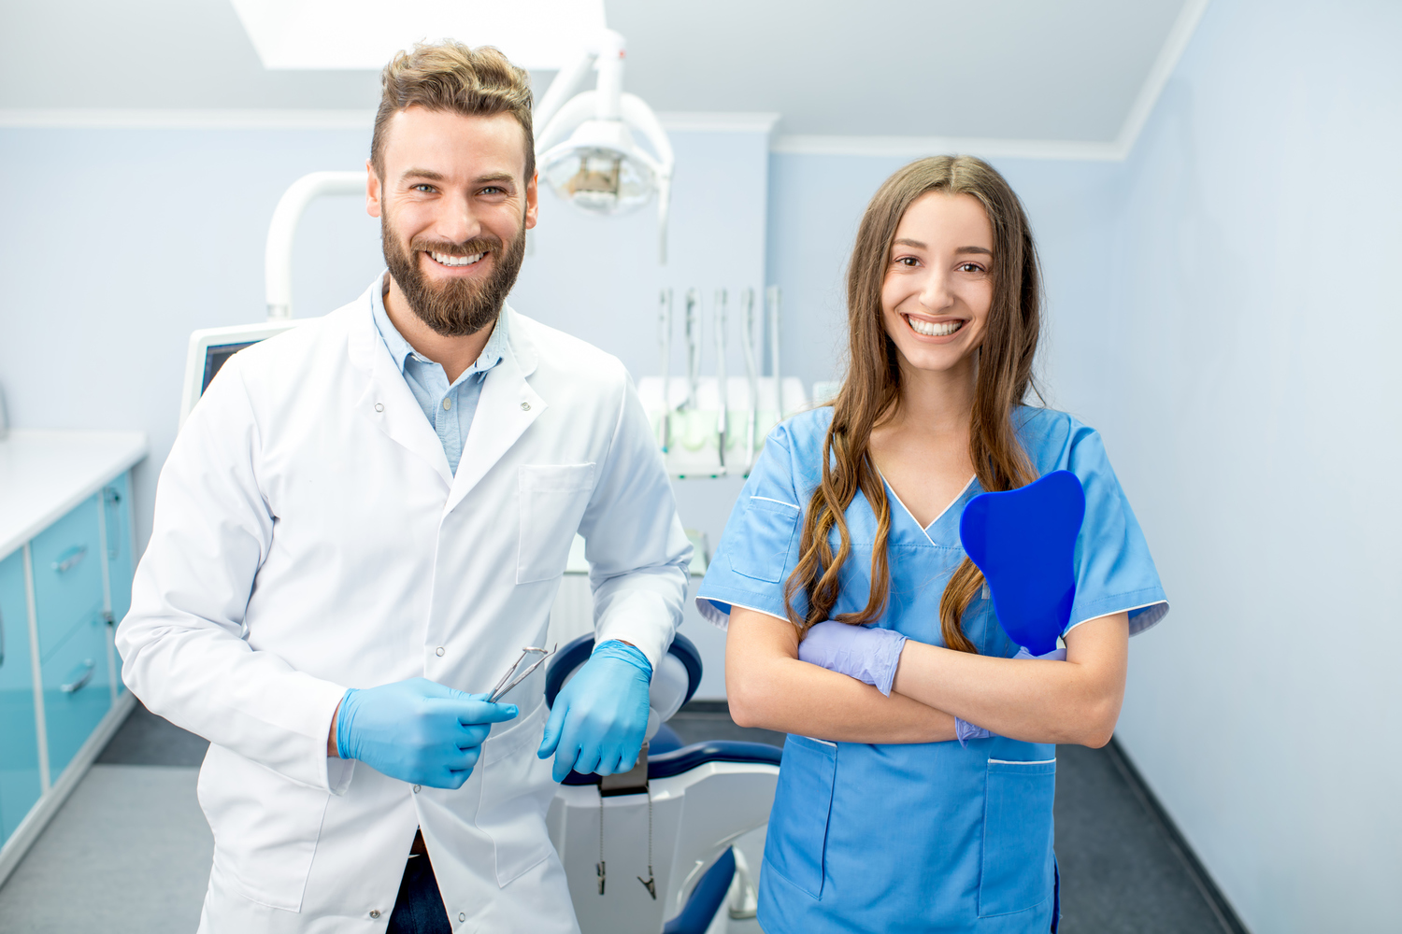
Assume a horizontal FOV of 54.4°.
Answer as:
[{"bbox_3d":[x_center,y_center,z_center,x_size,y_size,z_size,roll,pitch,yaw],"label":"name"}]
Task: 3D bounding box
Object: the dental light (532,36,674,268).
[{"bbox_3d":[-0.192,-0.625,2.670,0.280,0.440,0.230,2,11,8],"label":"dental light"}]

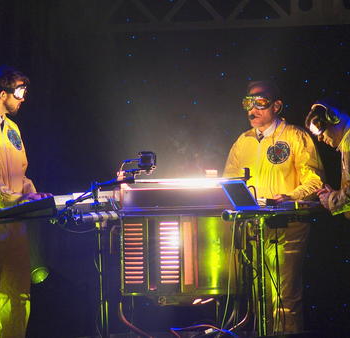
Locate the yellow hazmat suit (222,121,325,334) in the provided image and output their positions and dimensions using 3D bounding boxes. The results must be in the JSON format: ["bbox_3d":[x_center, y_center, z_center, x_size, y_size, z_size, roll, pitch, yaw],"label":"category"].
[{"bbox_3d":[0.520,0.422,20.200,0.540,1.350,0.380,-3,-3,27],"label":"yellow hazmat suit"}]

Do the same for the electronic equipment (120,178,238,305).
[{"bbox_3d":[0.023,0.368,19.800,0.600,0.640,0.480,-1,-3,0],"label":"electronic equipment"}]

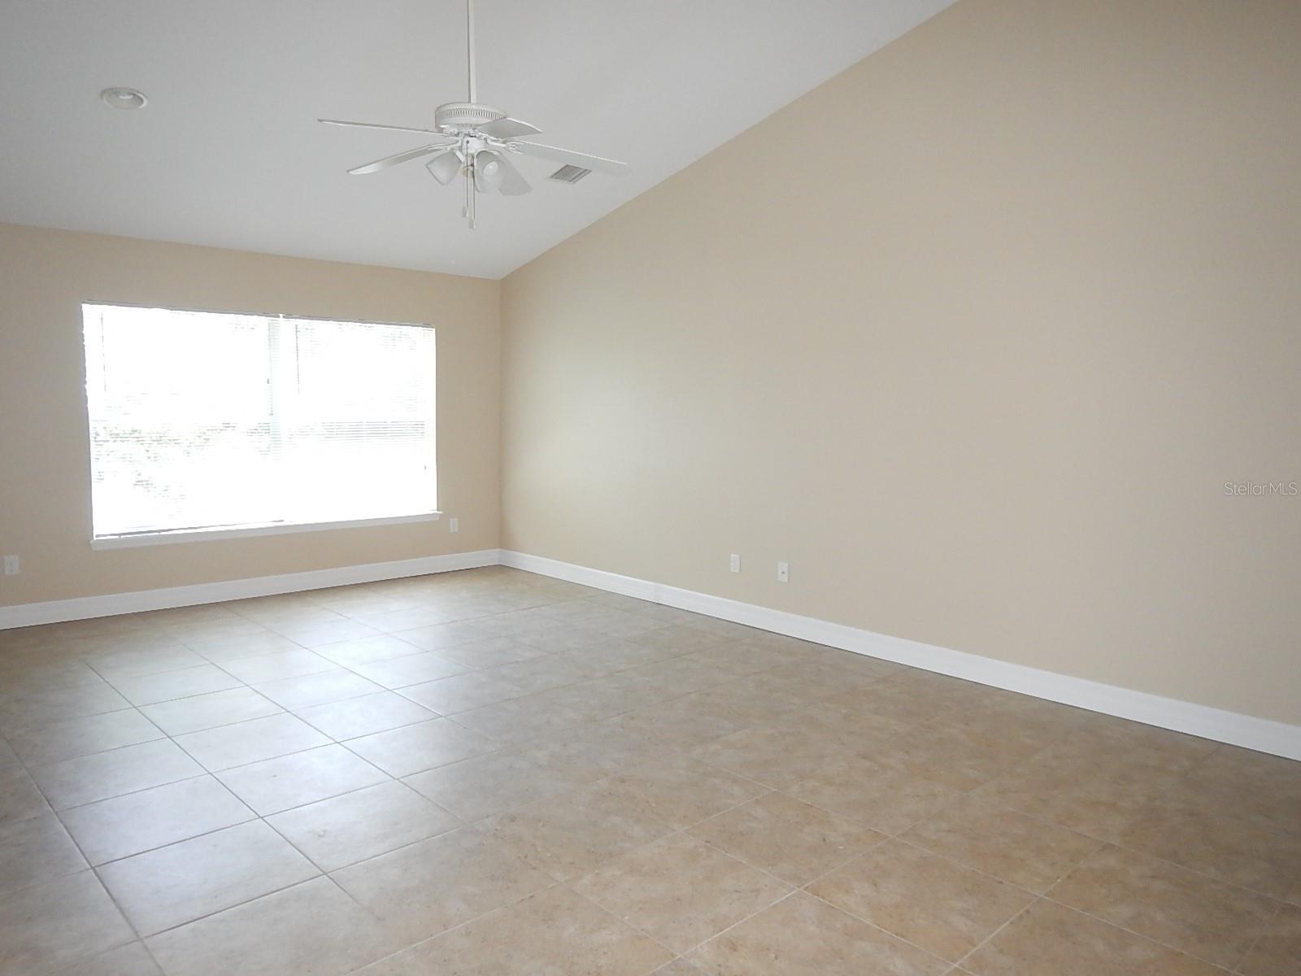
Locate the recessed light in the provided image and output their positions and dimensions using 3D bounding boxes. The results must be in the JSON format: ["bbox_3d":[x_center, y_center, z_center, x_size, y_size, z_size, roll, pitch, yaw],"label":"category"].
[{"bbox_3d":[-2.574,-1.907,4.413,0.200,0.040,0.200,-4,-7,-43],"label":"recessed light"}]

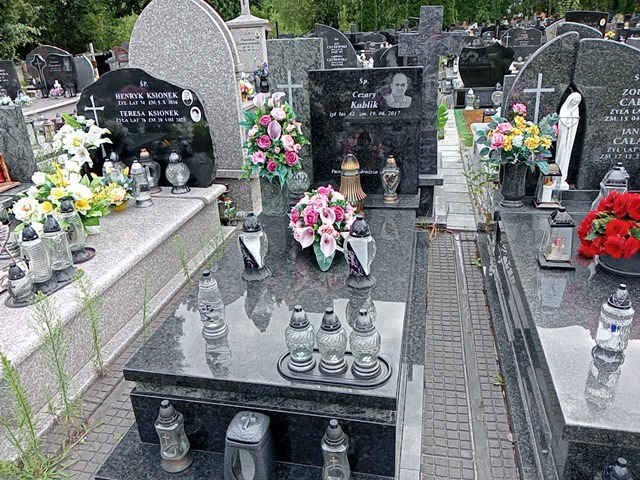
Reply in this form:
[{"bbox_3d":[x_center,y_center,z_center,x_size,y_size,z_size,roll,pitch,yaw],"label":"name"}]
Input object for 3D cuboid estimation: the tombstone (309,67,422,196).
[{"bbox_3d":[0.264,-0.624,3.057,0.645,0.725,0.080,2,23,12],"label":"tombstone"}]

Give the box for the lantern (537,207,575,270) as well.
[{"bbox_3d":[1.172,-0.017,2.530,0.155,0.285,0.150,3,23,12],"label":"lantern"}]

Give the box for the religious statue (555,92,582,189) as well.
[{"bbox_3d":[1.495,-0.590,3.123,0.125,0.571,0.120,3,24,11],"label":"religious statue"}]

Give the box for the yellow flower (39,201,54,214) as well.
[{"bbox_3d":[-1.444,-0.172,2.733,0.075,0.072,0.060,-7,22,-11],"label":"yellow flower"}]

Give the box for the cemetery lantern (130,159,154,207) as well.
[{"bbox_3d":[-1.321,-0.420,3.818,0.115,0.325,0.115,3,23,12],"label":"cemetery lantern"}]

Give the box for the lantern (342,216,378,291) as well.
[{"bbox_3d":[0.183,0.048,2.333,0.142,0.320,0.142,3,24,11],"label":"lantern"}]

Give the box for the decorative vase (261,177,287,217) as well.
[{"bbox_3d":[-0.285,-0.303,3.349,0.170,0.255,0.170,3,23,12],"label":"decorative vase"}]

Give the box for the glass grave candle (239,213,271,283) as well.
[{"bbox_3d":[-0.276,0.019,2.186,0.122,0.268,0.112,2,23,12],"label":"glass grave candle"}]

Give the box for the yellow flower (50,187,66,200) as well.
[{"bbox_3d":[-1.649,-0.293,3.264,0.095,0.090,0.070,3,23,12],"label":"yellow flower"}]

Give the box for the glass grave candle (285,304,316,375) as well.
[{"bbox_3d":[-0.069,0.331,1.801,0.097,0.222,0.097,3,23,12],"label":"glass grave candle"}]

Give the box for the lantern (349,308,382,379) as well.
[{"bbox_3d":[0.133,0.294,1.524,0.095,0.208,0.095,2,23,12],"label":"lantern"}]

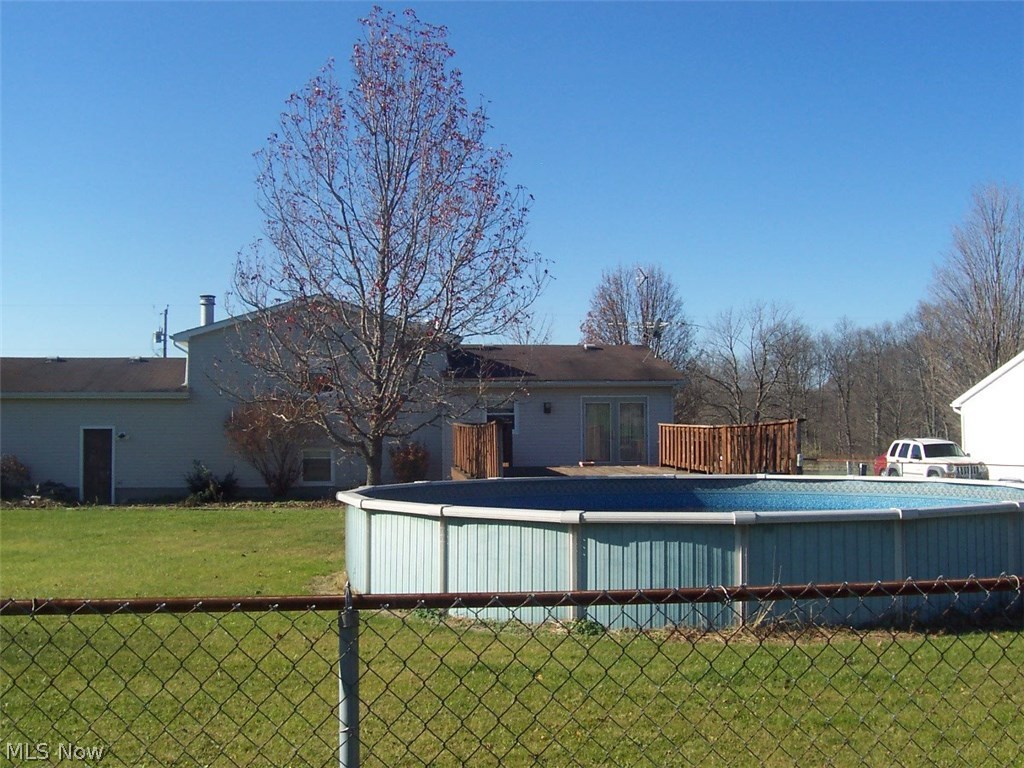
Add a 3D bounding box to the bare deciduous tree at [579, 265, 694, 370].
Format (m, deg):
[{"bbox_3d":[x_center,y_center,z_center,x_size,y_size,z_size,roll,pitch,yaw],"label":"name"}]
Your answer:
[{"bbox_3d":[5.963,-0.592,52.000,5.420,10.170,5.400,0,-3,0],"label":"bare deciduous tree"}]

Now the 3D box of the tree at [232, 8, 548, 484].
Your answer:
[{"bbox_3d":[-2.686,-2.571,24.200,6.990,11.460,6.500,0,-3,0],"label":"tree"}]

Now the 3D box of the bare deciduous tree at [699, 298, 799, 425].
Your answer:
[{"bbox_3d":[13.454,0.179,62.000,5.780,9.590,5.600,0,-3,0],"label":"bare deciduous tree"}]

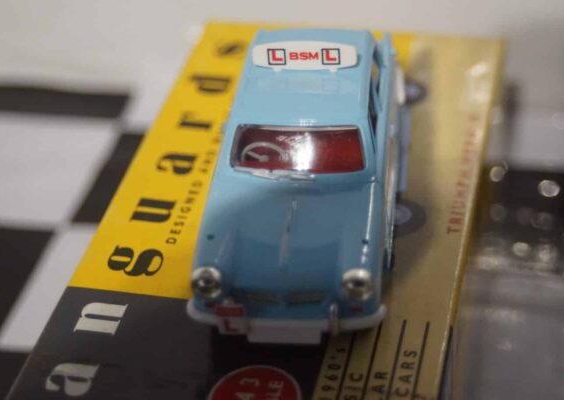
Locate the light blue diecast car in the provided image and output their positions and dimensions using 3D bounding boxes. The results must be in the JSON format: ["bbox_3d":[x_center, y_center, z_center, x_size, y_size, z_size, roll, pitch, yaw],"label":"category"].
[{"bbox_3d":[0.004,-0.011,0.297,0.035,0.035,0.090,1,36,6],"label":"light blue diecast car"}]

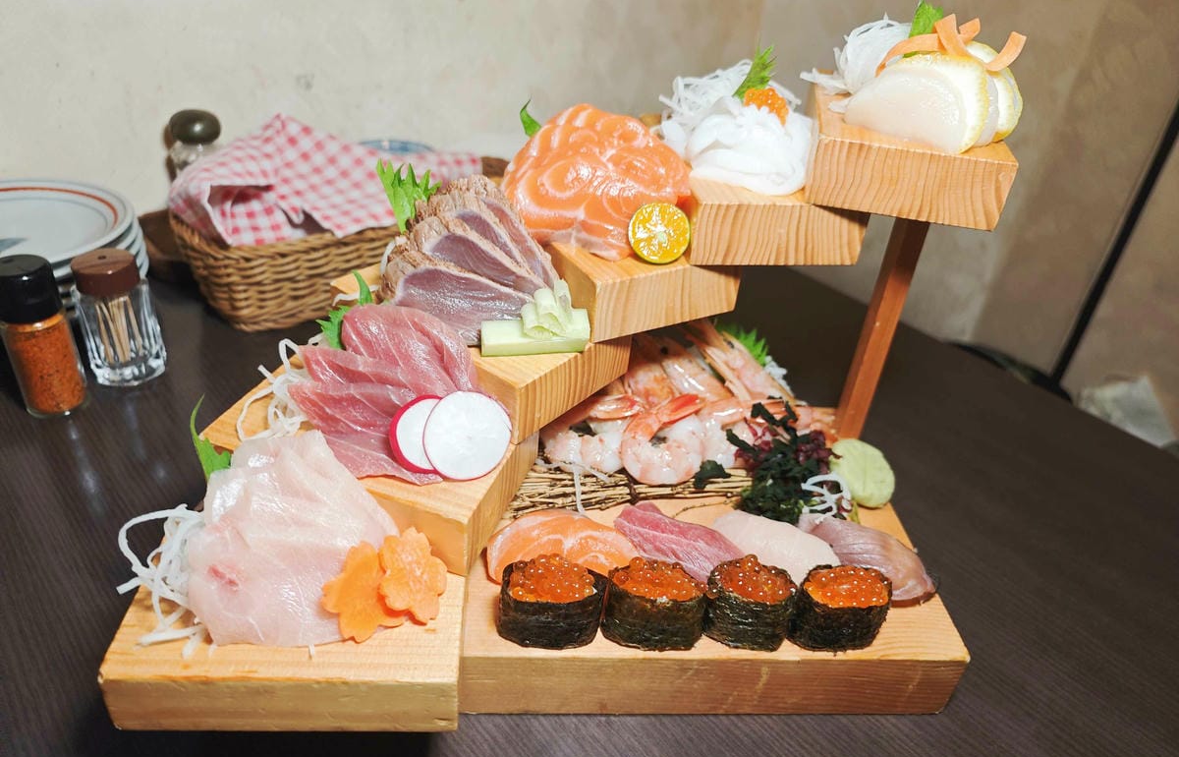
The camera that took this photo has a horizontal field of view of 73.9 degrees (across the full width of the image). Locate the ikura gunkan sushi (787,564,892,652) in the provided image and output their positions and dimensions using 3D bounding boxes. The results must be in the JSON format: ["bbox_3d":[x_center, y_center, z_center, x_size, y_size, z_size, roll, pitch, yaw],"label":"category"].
[{"bbox_3d":[0.119,0.107,0.371,0.044,0.031,0.027,1,33,-7],"label":"ikura gunkan sushi"}]

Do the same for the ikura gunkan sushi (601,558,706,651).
[{"bbox_3d":[0.030,0.103,0.363,0.045,0.033,0.030,3,33,-3],"label":"ikura gunkan sushi"}]

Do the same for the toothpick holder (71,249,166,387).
[{"bbox_3d":[-0.340,-0.045,0.565,0.049,0.089,0.049,2,33,-5],"label":"toothpick holder"}]

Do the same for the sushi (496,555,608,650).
[{"bbox_3d":[-0.017,0.101,0.359,0.046,0.034,0.029,3,33,-4],"label":"sushi"}]

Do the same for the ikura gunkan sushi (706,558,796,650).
[{"bbox_3d":[0.075,0.104,0.367,0.043,0.035,0.028,2,33,-5],"label":"ikura gunkan sushi"}]

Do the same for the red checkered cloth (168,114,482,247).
[{"bbox_3d":[-0.219,-0.192,0.715,0.301,0.075,0.153,-20,40,-34],"label":"red checkered cloth"}]

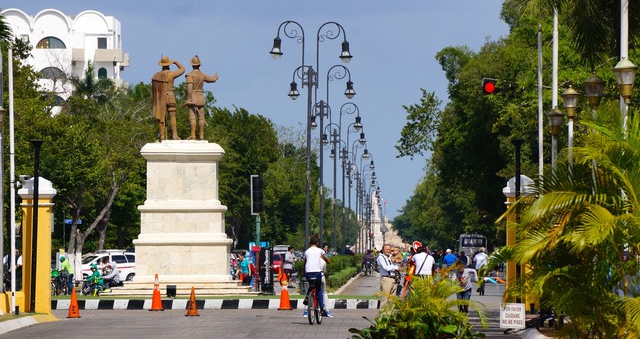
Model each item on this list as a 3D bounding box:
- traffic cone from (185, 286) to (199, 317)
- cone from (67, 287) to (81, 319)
[{"bbox_3d":[-3.044,3.169,132.800,0.340,0.700,0.340,0,-1,0],"label":"traffic cone"},{"bbox_3d":[-5.668,3.057,128.000,0.340,0.700,0.340,0,-1,0],"label":"cone"}]

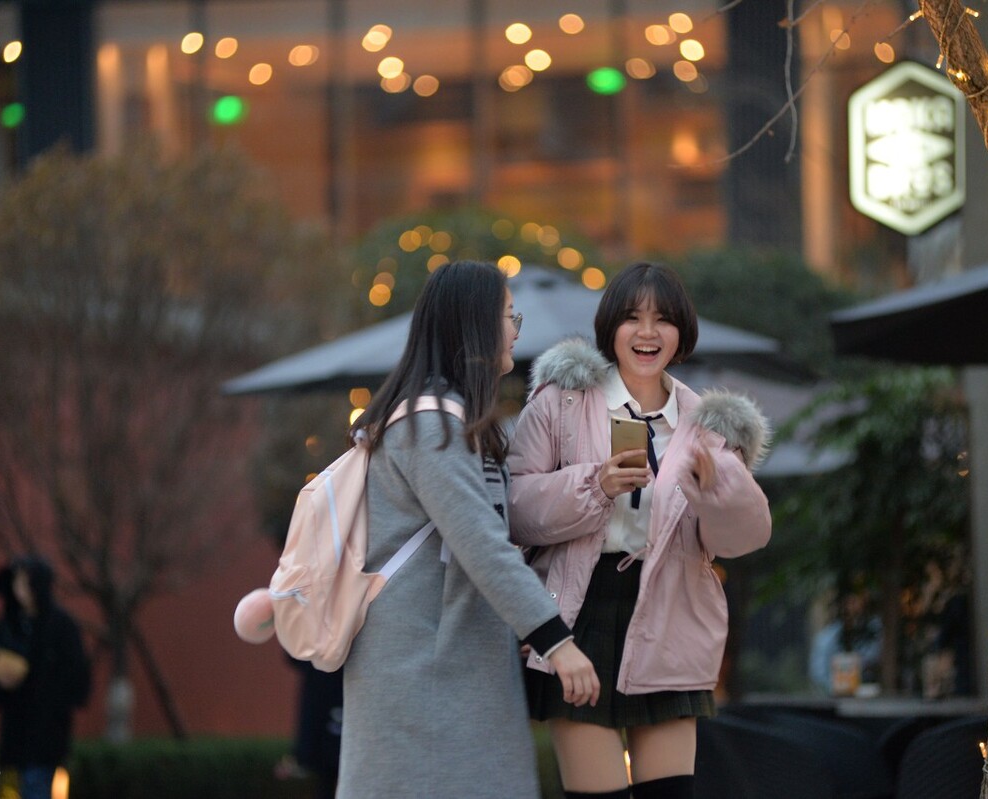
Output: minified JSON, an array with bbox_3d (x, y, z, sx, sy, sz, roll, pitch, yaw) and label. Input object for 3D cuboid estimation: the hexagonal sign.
[{"bbox_3d":[1.512,-0.919,24.400,0.425,0.640,0.120,0,-3,-2],"label":"hexagonal sign"}]

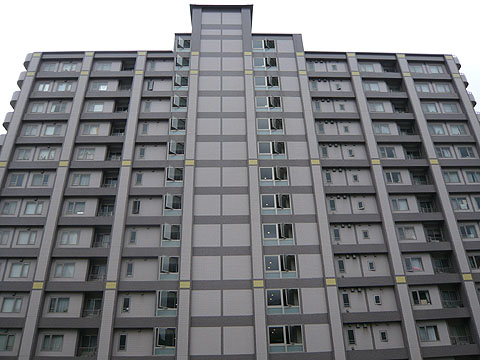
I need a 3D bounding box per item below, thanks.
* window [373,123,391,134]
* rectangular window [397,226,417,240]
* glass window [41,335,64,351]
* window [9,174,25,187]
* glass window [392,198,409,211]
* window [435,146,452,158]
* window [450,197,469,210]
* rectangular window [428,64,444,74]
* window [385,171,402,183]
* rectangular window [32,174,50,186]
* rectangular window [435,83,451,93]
[{"bbox_3d":[14.840,-5.281,40.395,1.580,1.340,0.130,0,-28,-2],"label":"window"},{"bbox_3d":[15.398,4.949,35.853,1.790,1.400,0.150,0,-28,-2],"label":"rectangular window"},{"bbox_3d":[-14.492,12.620,30.054,1.600,1.260,0.150,0,-29,-2],"label":"glass window"},{"bbox_3d":[-20.810,0.056,36.270,1.280,1.340,0.130,0,-28,-2],"label":"window"},{"bbox_3d":[15.153,2.310,36.689,1.600,1.260,0.150,0,-29,-2],"label":"glass window"},{"bbox_3d":[20.625,-2.760,39.307,1.580,1.340,0.130,0,-28,-2],"label":"window"},{"bbox_3d":[20.944,2.234,37.011,1.600,1.260,0.150,0,-29,-2],"label":"window"},{"bbox_3d":[22.743,-12.746,44.869,1.580,1.340,0.130,0,-28,-2],"label":"rectangular window"},{"bbox_3d":[15.687,-0.270,39.624,1.560,1.270,0.150,0,-28,-2],"label":"window"},{"bbox_3d":[-18.655,0.028,36.330,1.580,1.340,0.130,0,-28,-2],"label":"rectangular window"},{"bbox_3d":[23.925,-10.819,45.662,1.580,1.270,0.150,0,-28,-2],"label":"rectangular window"}]

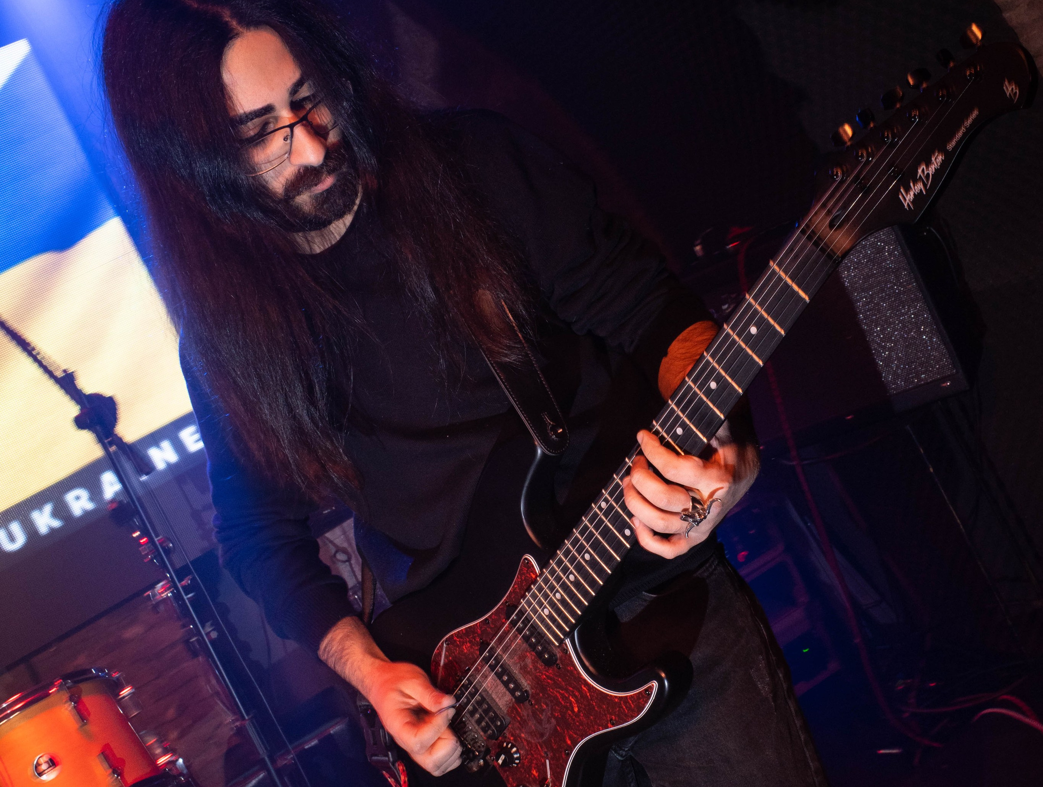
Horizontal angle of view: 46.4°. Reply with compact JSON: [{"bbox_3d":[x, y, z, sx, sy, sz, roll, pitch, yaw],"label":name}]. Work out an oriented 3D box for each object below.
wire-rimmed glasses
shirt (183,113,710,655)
[{"bbox_3d":[-0.255,-0.283,1.226,0.138,0.045,0.140,-33,45,-25],"label":"wire-rimmed glasses"},{"bbox_3d":[-0.075,0.043,1.345,0.630,0.610,0.355,-23,12,23],"label":"shirt"}]

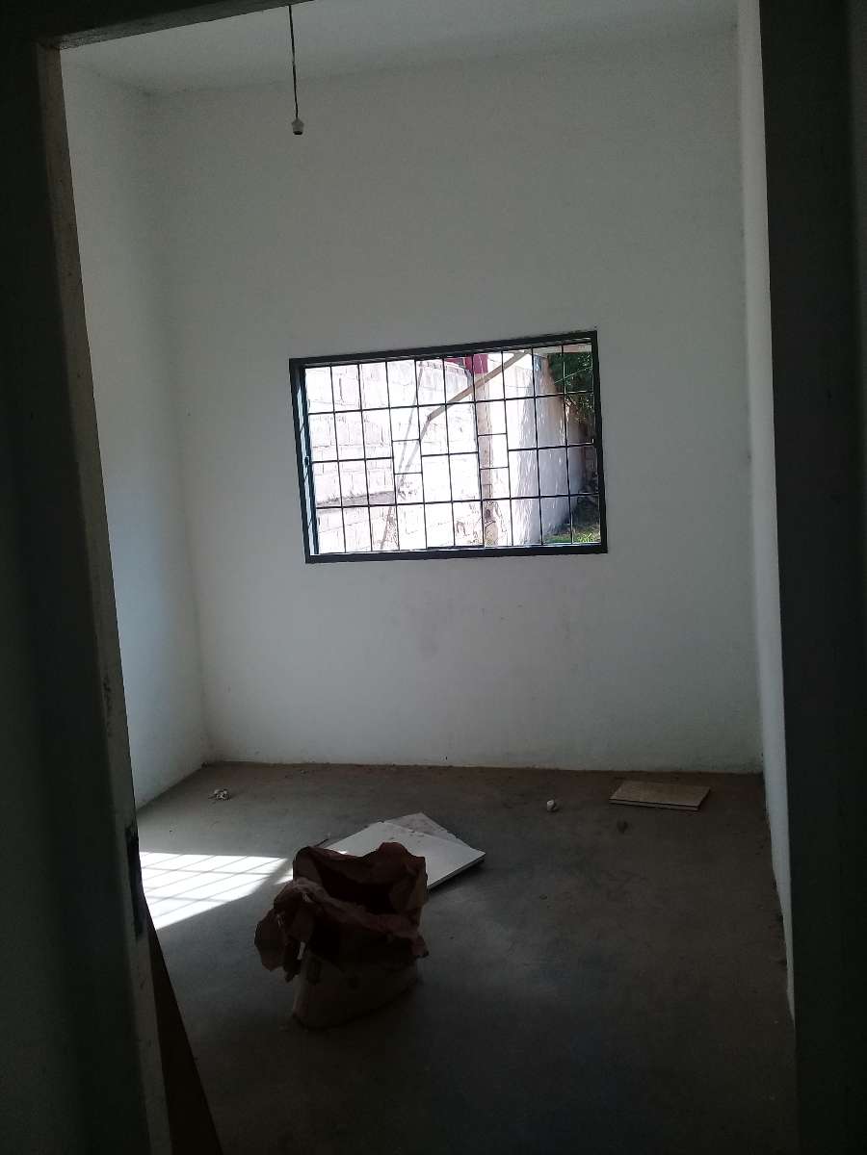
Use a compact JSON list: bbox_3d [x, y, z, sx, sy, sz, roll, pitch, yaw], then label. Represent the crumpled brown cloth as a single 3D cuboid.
[{"bbox_3d":[-0.284,0.994,3.034,0.470,0.290,0.370,-5,7,-7],"label":"crumpled brown cloth"}]

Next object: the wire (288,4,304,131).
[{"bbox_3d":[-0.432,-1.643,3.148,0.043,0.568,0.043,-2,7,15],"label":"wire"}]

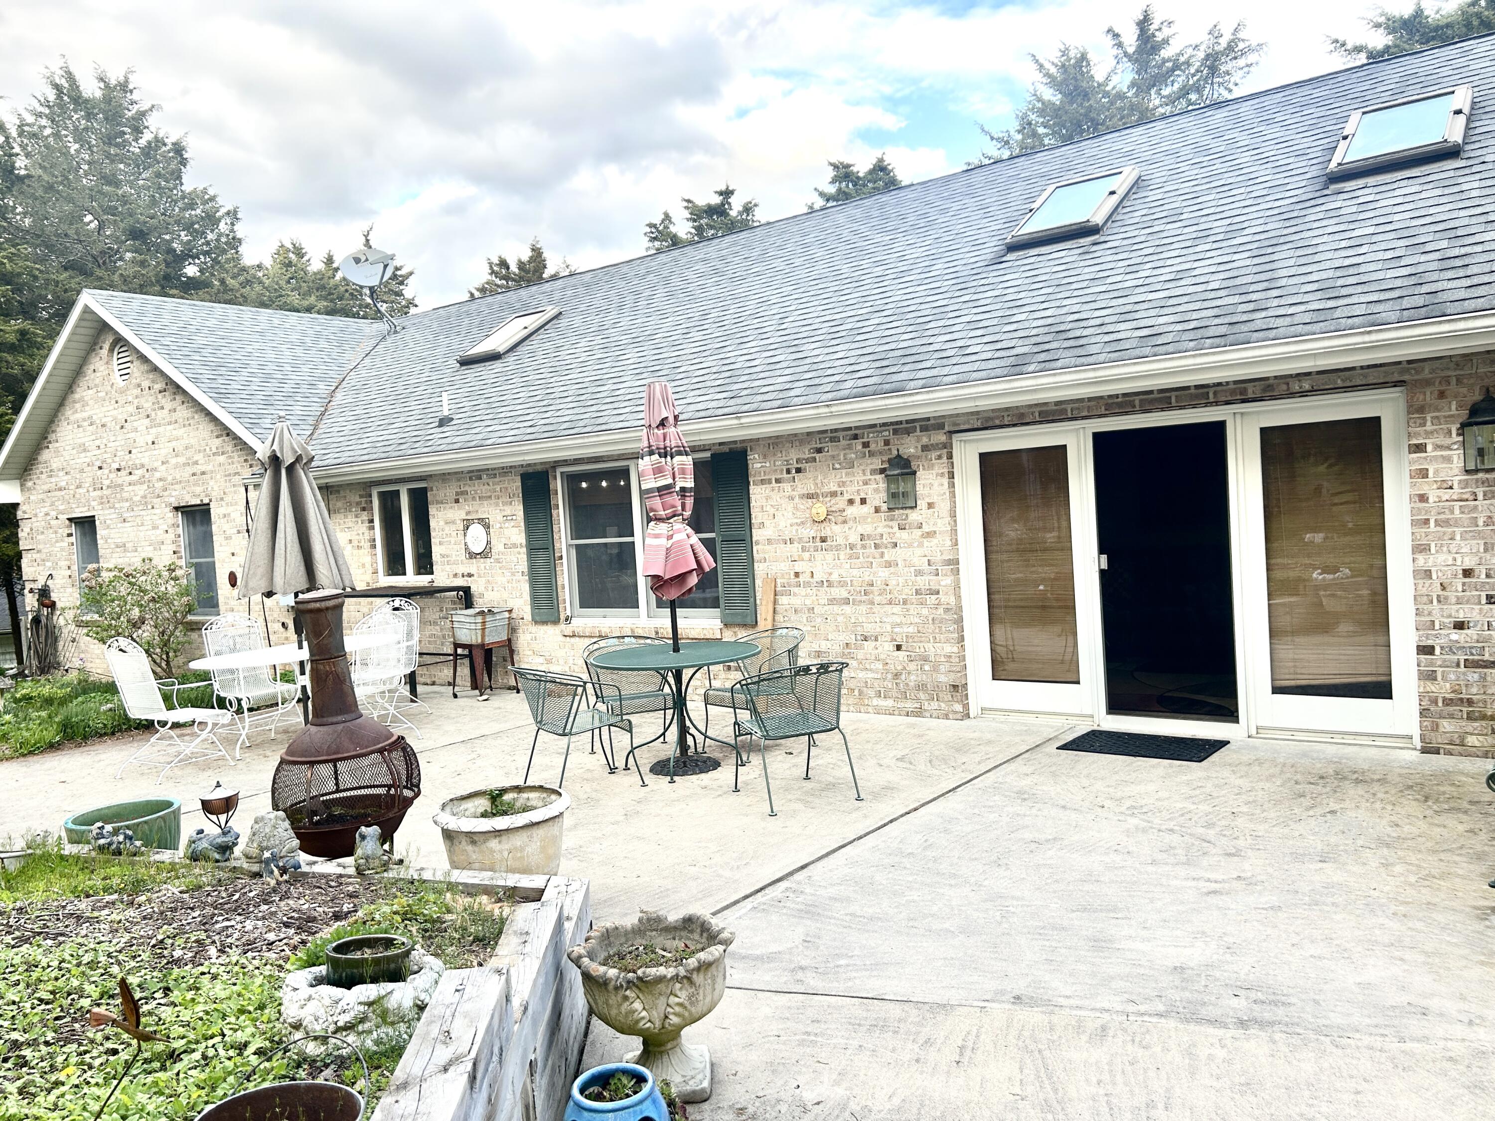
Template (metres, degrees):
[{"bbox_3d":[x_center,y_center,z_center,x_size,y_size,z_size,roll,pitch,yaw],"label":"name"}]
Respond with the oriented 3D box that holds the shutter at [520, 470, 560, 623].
[{"bbox_3d":[-1.977,-0.128,10.736,0.395,1.420,0.040,-2,3,39],"label":"shutter"}]

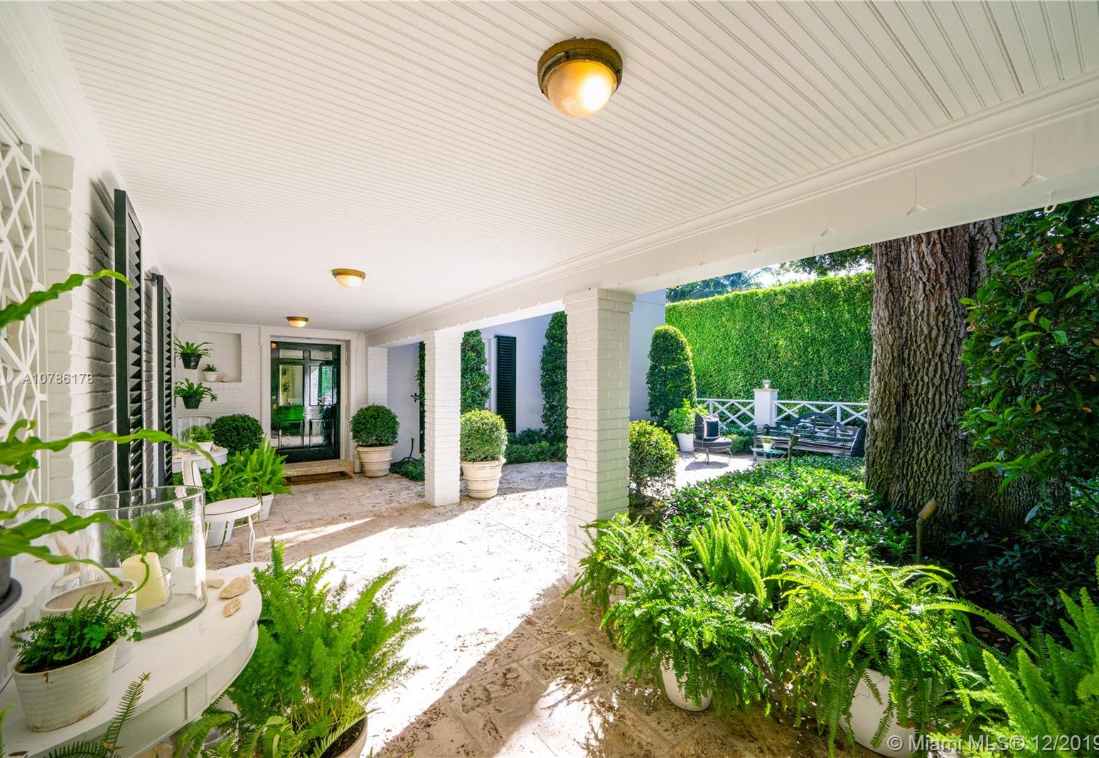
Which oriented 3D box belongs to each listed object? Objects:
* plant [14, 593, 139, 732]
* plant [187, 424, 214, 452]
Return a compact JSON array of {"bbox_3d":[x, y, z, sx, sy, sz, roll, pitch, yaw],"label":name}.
[{"bbox_3d":[-0.908,0.531,0.793,0.158,0.200,0.158,0,0,-39],"label":"plant"},{"bbox_3d":[-3.075,0.526,3.623,0.175,0.255,0.175,0,0,-39],"label":"plant"}]

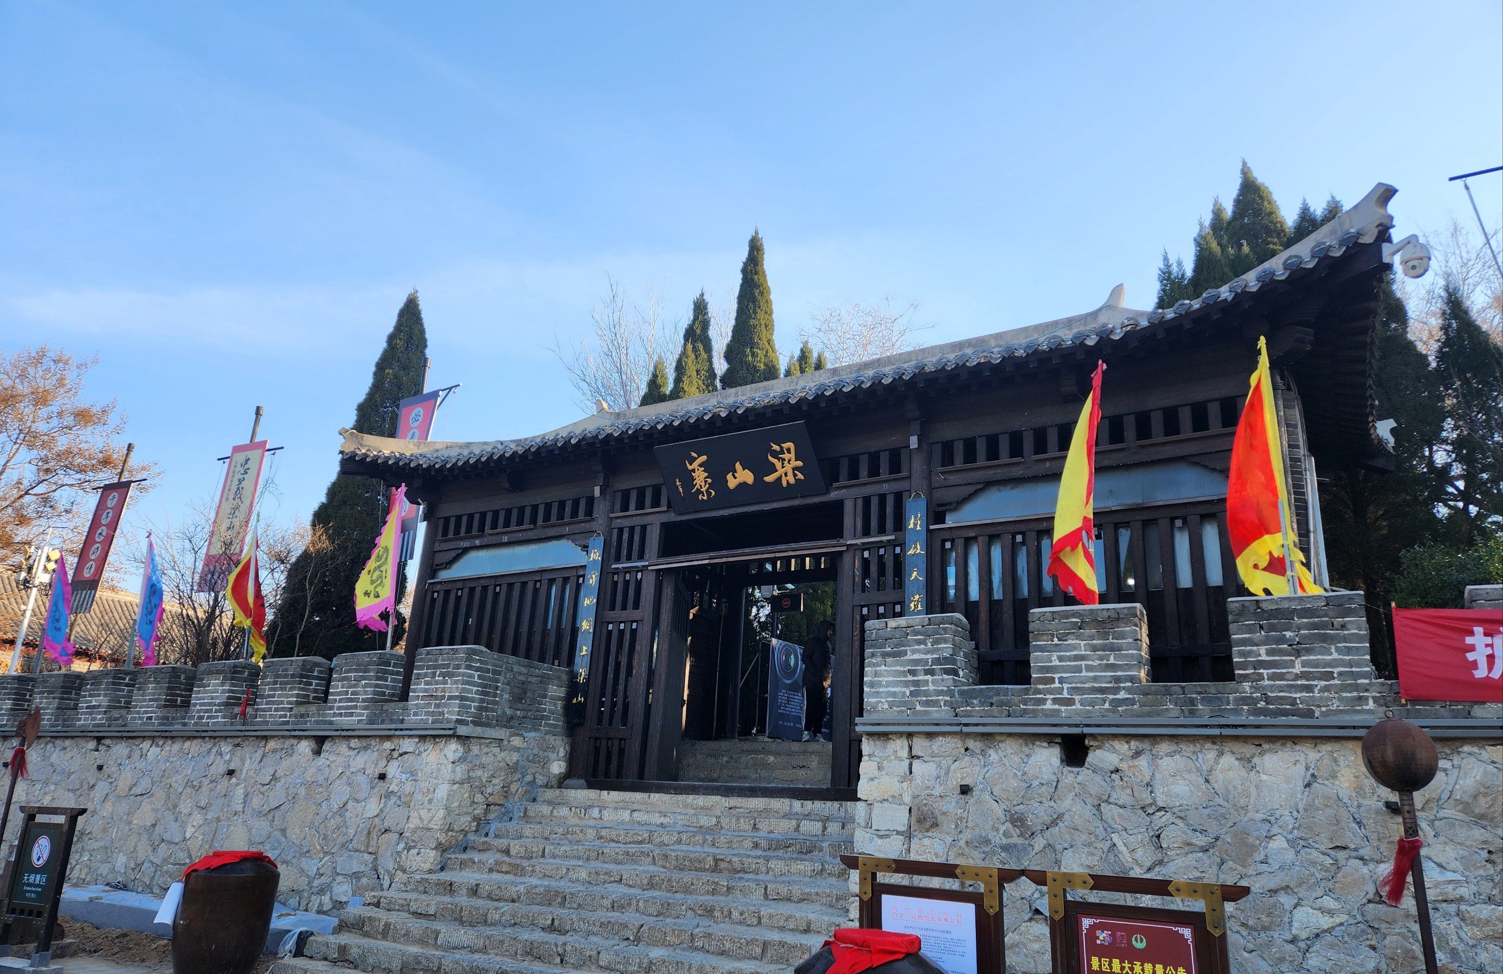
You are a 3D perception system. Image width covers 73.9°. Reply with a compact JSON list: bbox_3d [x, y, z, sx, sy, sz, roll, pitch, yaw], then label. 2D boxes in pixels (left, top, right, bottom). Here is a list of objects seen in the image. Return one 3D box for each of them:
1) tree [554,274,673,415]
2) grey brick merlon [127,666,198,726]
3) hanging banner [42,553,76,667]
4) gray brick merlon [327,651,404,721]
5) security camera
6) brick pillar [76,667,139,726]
[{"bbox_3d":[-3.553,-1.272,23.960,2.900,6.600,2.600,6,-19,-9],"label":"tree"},{"bbox_3d":[-8.489,3.026,14.430,0.808,0.808,0.408,-8,-22,30],"label":"grey brick merlon"},{"bbox_3d":[-11.204,1.937,16.271,0.480,1.920,0.270,16,-23,-32],"label":"hanging banner"},{"bbox_3d":[-4.585,2.428,11.906,0.767,0.806,0.400,-8,-22,30],"label":"gray brick merlon"},{"bbox_3d":[5.124,-1.796,7.812,0.310,0.330,0.240,-8,-22,30],"label":"security camera"},{"bbox_3d":[-9.791,3.209,15.204,0.808,0.808,0.408,-8,-22,30],"label":"brick pillar"}]

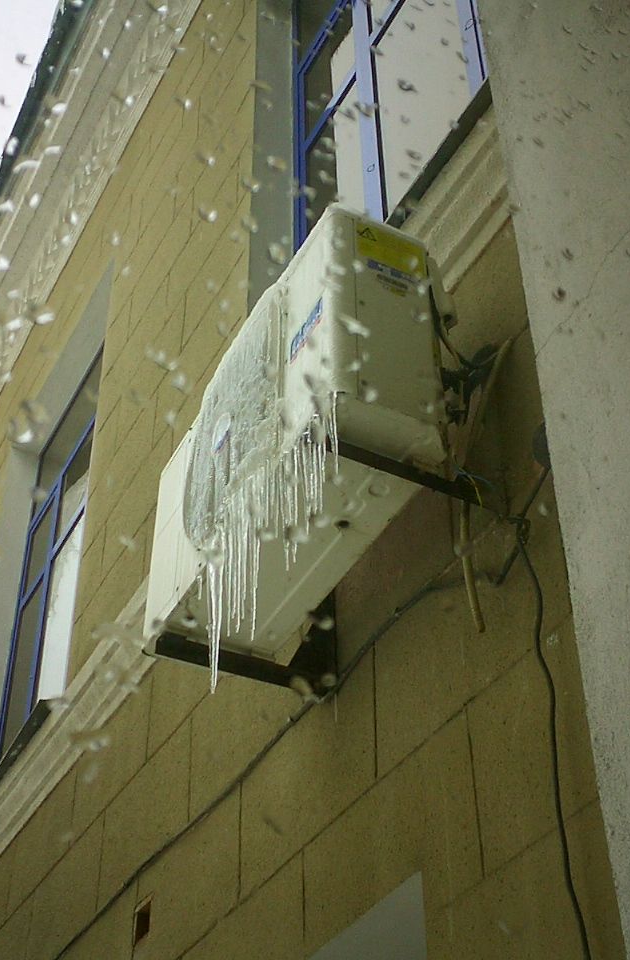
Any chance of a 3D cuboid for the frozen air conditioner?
[{"bbox_3d":[-0.047,-0.047,2.829,0.268,0.536,0.842,19,-45,-21],"label":"frozen air conditioner"}]

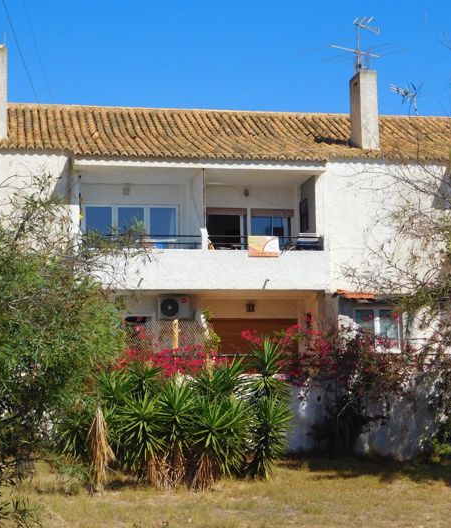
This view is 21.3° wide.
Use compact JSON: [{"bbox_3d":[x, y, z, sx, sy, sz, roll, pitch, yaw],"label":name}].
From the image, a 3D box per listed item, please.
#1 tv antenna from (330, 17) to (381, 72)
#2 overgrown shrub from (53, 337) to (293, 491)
[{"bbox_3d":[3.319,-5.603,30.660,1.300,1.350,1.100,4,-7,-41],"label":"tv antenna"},{"bbox_3d":[-0.848,2.233,18.603,3.550,2.250,2.100,0,-6,-12],"label":"overgrown shrub"}]

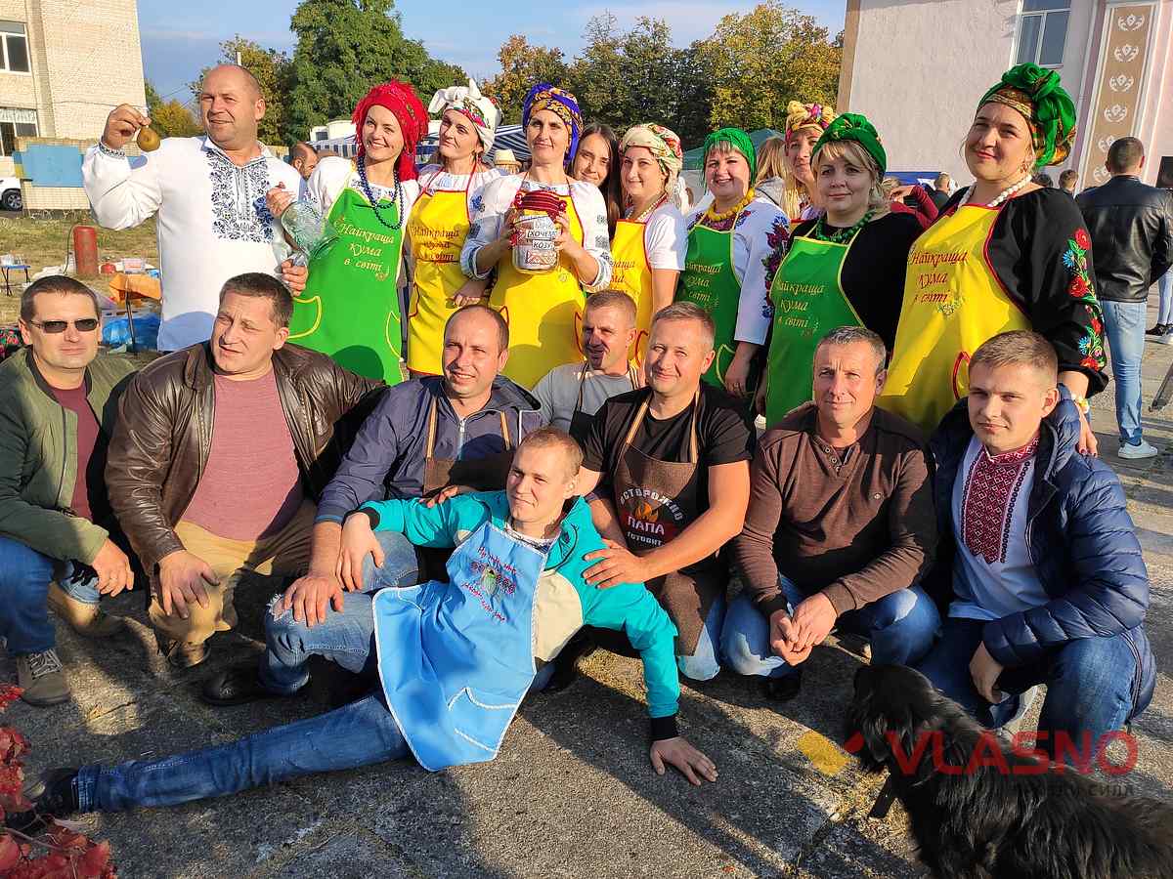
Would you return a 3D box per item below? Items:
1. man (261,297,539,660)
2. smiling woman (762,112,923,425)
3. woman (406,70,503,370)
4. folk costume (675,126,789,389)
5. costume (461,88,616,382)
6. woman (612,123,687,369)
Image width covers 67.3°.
[{"bbox_3d":[-0.404,0.133,2.521,0.720,1.050,0.680,2,15,3],"label":"man"},{"bbox_3d":[0.693,-0.103,2.492,0.500,1.580,0.350,12,18,35],"label":"smiling woman"},{"bbox_3d":[-0.460,-0.380,3.182,0.470,1.700,0.340,6,16,17],"label":"woman"},{"bbox_3d":[0.467,-0.235,2.986,0.500,1.570,0.360,13,19,37],"label":"folk costume"},{"bbox_3d":[-0.123,-0.236,2.752,0.520,1.660,0.400,5,15,12],"label":"costume"},{"bbox_3d":[0.188,-0.291,3.129,0.340,1.590,0.460,-13,21,-43],"label":"woman"}]

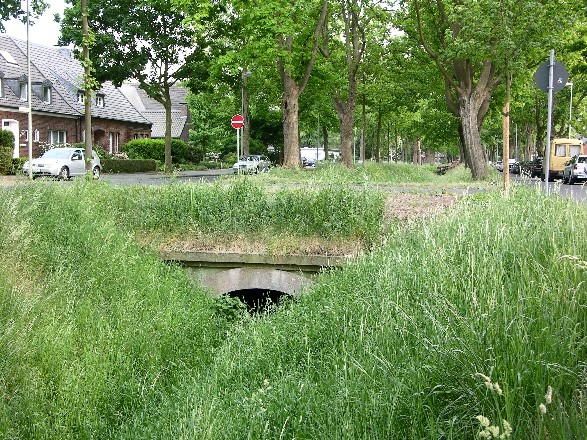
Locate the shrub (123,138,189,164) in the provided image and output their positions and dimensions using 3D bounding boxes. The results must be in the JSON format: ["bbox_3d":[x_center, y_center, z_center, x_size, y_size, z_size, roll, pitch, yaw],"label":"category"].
[{"bbox_3d":[-10.004,-4.725,52.000,4.000,2.300,3.200,1,5,13],"label":"shrub"}]

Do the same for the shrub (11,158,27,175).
[{"bbox_3d":[-13.569,-2.654,35.200,0.950,0.820,0.850,1,5,13],"label":"shrub"}]

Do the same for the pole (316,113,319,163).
[{"bbox_3d":[2.696,-8.763,80.000,0.150,6.300,0.150,1,5,13],"label":"pole"}]

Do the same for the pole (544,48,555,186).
[{"bbox_3d":[4.569,-1.641,12.700,0.070,2.750,0.070,1,5,13],"label":"pole"}]

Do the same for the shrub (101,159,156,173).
[{"bbox_3d":[-10.186,-3.356,44.500,0.800,0.820,6.600,1,5,13],"label":"shrub"}]

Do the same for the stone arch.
[{"bbox_3d":[-0.612,1.121,12.100,2.050,0.650,0.500,1,5,13],"label":"stone arch"}]

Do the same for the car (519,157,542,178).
[{"bbox_3d":[17.989,-3.834,52.500,1.760,1.480,4.300,1,5,13],"label":"car"}]

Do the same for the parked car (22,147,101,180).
[{"bbox_3d":[-10.710,-2.603,33.100,1.740,1.440,4.170,1,5,12],"label":"parked car"}]

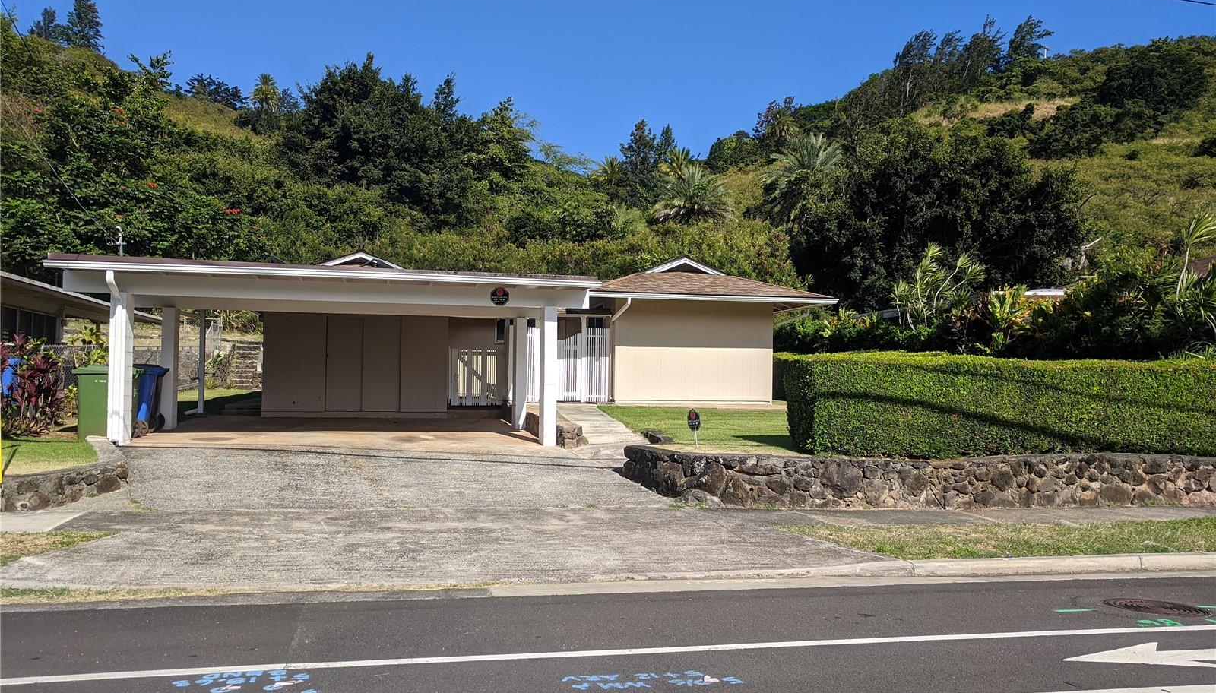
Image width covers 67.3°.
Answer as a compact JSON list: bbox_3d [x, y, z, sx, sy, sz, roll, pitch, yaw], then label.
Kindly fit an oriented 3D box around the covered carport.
[{"bbox_3d":[-4.486,0.226,16.086,7.340,2.560,7.450,1,-2,-12],"label":"covered carport"}]

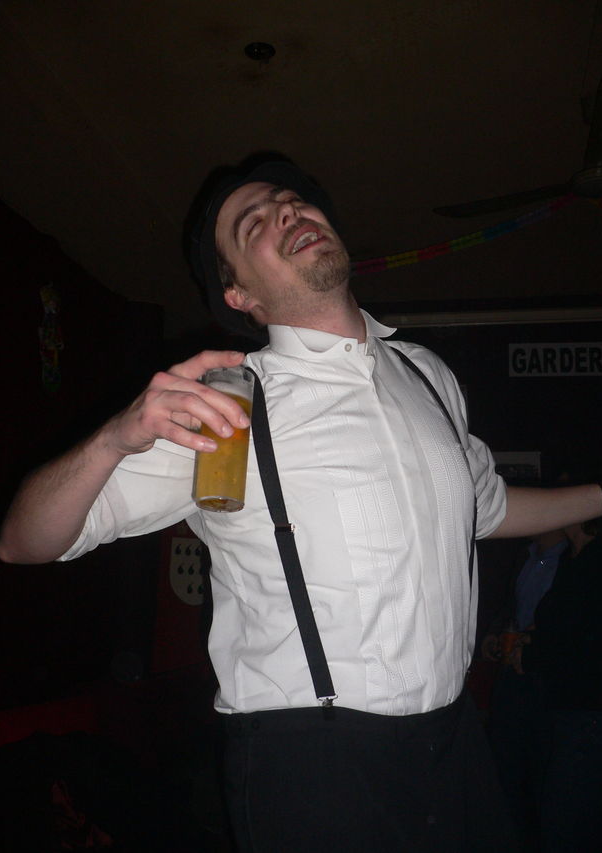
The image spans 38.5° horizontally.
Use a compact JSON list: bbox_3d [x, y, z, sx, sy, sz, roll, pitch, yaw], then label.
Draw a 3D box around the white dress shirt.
[{"bbox_3d":[0.042,0.120,1.160,0.660,0.530,0.340,16,-27,-35],"label":"white dress shirt"}]

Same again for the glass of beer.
[{"bbox_3d":[-0.083,0.015,0.945,0.057,0.150,0.057,4,-17,0],"label":"glass of beer"}]

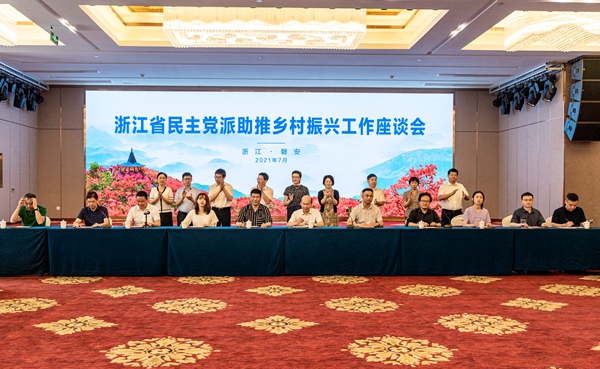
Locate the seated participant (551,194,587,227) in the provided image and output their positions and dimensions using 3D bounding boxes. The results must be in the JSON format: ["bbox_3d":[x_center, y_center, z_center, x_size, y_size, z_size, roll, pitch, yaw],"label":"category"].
[{"bbox_3d":[4.599,0.807,9.411,0.600,1.328,0.780,0,0,-2],"label":"seated participant"}]

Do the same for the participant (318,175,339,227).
[{"bbox_3d":[0.534,0.638,10.142,0.420,1.620,0.400,0,-1,2],"label":"participant"}]

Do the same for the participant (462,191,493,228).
[{"bbox_3d":[3.002,0.784,9.310,0.520,1.331,0.760,0,0,8],"label":"participant"}]

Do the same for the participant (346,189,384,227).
[{"bbox_3d":[1.088,0.766,9.288,0.600,1.403,0.780,0,0,-2],"label":"participant"}]

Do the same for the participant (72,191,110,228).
[{"bbox_3d":[-3.458,0.785,9.129,0.600,1.353,0.780,0,0,3],"label":"participant"}]

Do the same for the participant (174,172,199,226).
[{"bbox_3d":[-2.088,0.613,10.143,0.460,1.670,0.420,0,-1,-5],"label":"participant"}]

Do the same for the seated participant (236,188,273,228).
[{"bbox_3d":[-0.754,0.768,9.224,0.600,1.394,0.780,0,0,-2],"label":"seated participant"}]

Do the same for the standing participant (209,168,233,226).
[{"bbox_3d":[-1.473,0.589,10.198,0.480,1.761,0.380,0,0,3],"label":"standing participant"}]

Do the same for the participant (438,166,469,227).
[{"bbox_3d":[2.820,0.577,10.093,0.550,1.741,0.420,0,-1,-7],"label":"participant"}]

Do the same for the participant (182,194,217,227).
[{"bbox_3d":[-1.670,0.803,9.192,0.600,1.321,0.780,0,0,-2],"label":"participant"}]

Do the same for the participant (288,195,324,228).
[{"bbox_3d":[0.092,0.812,9.200,0.620,1.256,0.780,0,0,0],"label":"participant"}]

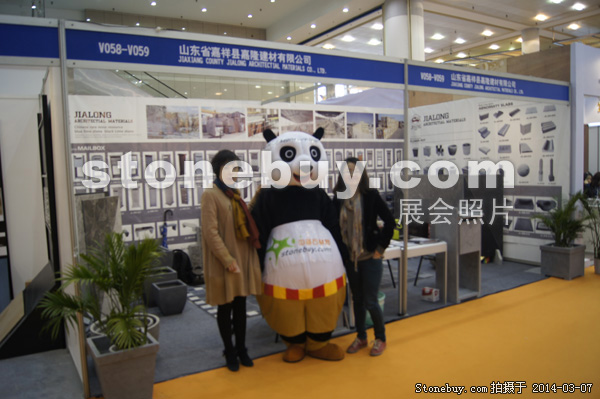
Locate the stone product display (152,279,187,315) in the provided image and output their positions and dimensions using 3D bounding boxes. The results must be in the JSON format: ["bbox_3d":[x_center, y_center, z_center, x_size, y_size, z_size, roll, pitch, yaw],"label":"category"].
[{"bbox_3d":[-1.372,1.049,4.765,0.290,0.299,0.290,-4,6,-31],"label":"stone product display"}]

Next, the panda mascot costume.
[{"bbox_3d":[-0.001,0.351,3.683,0.780,1.830,0.660,-2,5,-8],"label":"panda mascot costume"}]

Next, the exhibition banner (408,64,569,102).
[{"bbox_3d":[2.249,-1.267,5.020,2.861,0.200,0.050,-4,6,-31],"label":"exhibition banner"}]

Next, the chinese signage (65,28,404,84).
[{"bbox_3d":[-0.244,-1.080,3.555,2.853,0.200,0.050,-4,6,-30],"label":"chinese signage"}]

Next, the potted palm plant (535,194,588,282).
[{"bbox_3d":[3.381,0.444,5.787,0.485,1.108,0.485,-5,6,-33],"label":"potted palm plant"}]

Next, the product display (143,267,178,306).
[{"bbox_3d":[-1.622,0.994,5.127,0.369,0.352,0.369,-5,6,-32],"label":"product display"}]

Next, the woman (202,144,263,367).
[{"bbox_3d":[-0.559,0.462,3.503,0.530,1.670,0.420,-4,5,-30],"label":"woman"}]

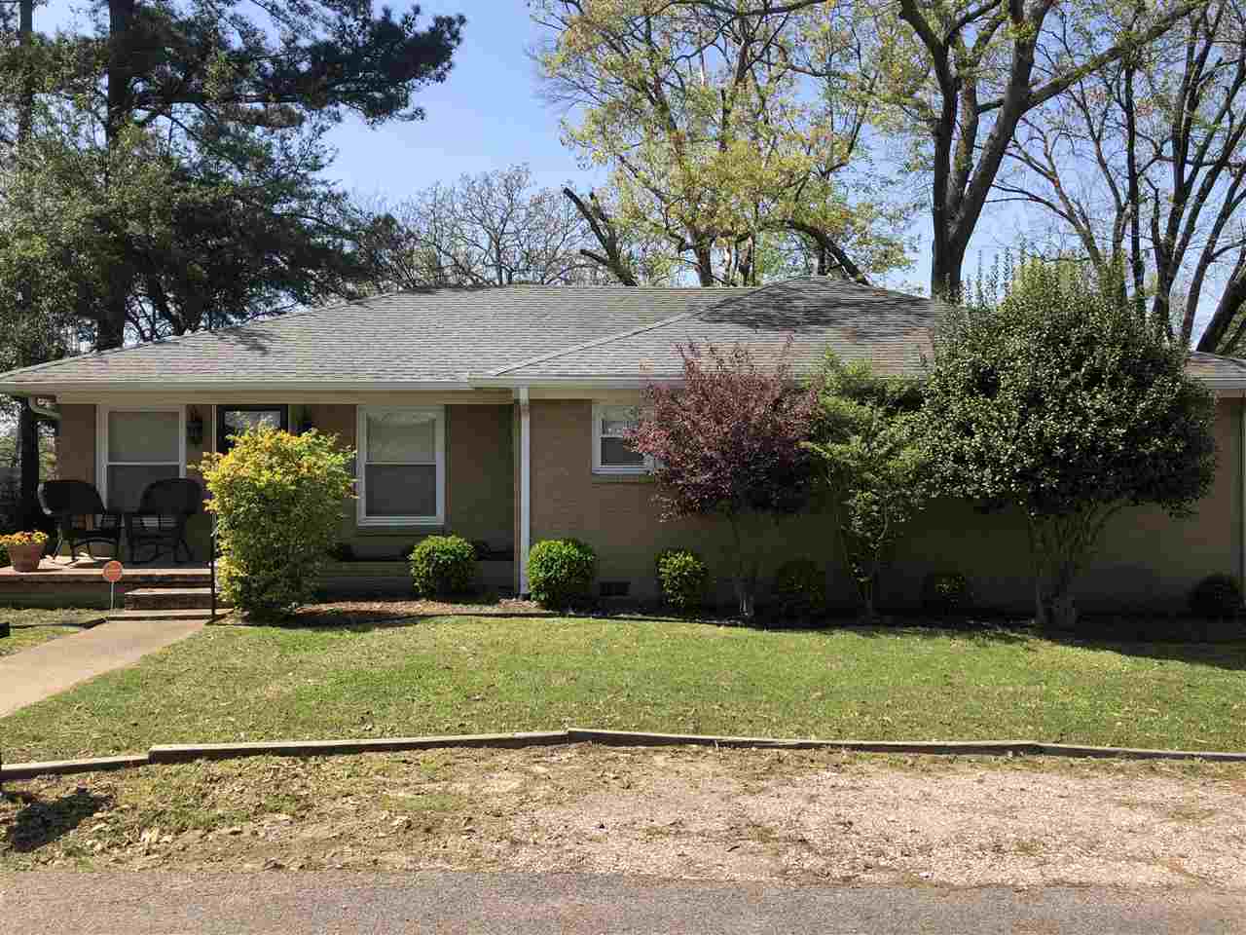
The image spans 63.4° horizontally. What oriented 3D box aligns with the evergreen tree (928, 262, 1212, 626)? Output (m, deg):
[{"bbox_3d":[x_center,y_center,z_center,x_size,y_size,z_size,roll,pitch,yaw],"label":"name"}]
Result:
[{"bbox_3d":[4.820,-0.260,10.900,3.180,3.980,2.850,0,0,0],"label":"evergreen tree"}]

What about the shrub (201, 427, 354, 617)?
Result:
[{"bbox_3d":[-3.860,0.585,11.300,1.700,2.100,1.550,0,0,0],"label":"shrub"}]

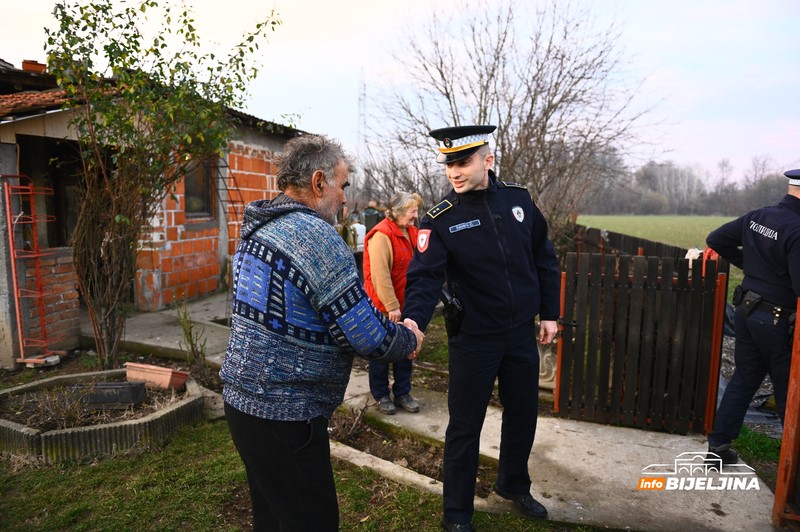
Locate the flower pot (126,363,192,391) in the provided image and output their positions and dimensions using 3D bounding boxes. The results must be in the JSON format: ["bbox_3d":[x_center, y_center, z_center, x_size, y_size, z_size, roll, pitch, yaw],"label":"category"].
[{"bbox_3d":[-1.893,0.861,4.137,0.475,0.142,0.183,3,-13,22],"label":"flower pot"}]

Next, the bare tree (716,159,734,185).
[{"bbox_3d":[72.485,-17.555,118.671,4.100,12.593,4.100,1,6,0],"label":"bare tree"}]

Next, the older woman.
[{"bbox_3d":[-0.044,0.255,3.872,0.350,1.560,0.470,6,8,38],"label":"older woman"}]

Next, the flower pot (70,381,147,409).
[{"bbox_3d":[-2.074,0.921,3.808,0.460,0.145,0.165,1,6,-1],"label":"flower pot"}]

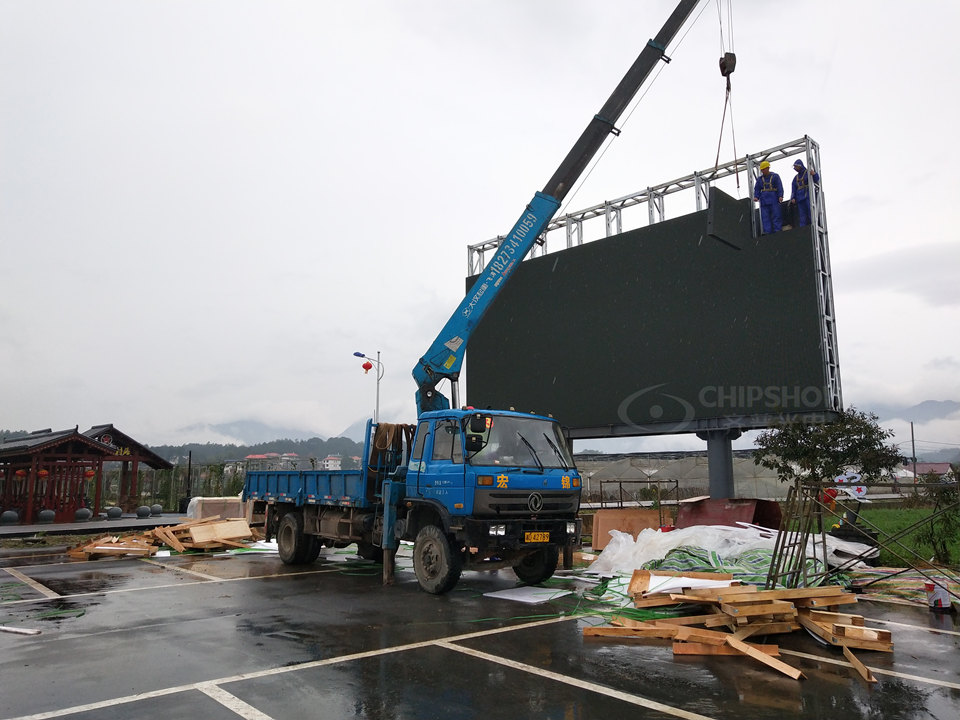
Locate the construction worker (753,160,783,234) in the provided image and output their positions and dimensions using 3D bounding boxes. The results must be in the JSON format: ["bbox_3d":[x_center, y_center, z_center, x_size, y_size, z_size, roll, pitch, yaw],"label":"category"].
[{"bbox_3d":[6.427,-3.585,18.566,0.600,1.740,0.370,-5,-10,28],"label":"construction worker"}]

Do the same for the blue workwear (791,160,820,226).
[{"bbox_3d":[7.031,-3.533,17.971,0.580,1.640,0.370,-8,-11,39],"label":"blue workwear"}]

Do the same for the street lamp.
[{"bbox_3d":[-4.699,3.290,34.907,1.330,7.200,0.400,0,-9,0],"label":"street lamp"}]

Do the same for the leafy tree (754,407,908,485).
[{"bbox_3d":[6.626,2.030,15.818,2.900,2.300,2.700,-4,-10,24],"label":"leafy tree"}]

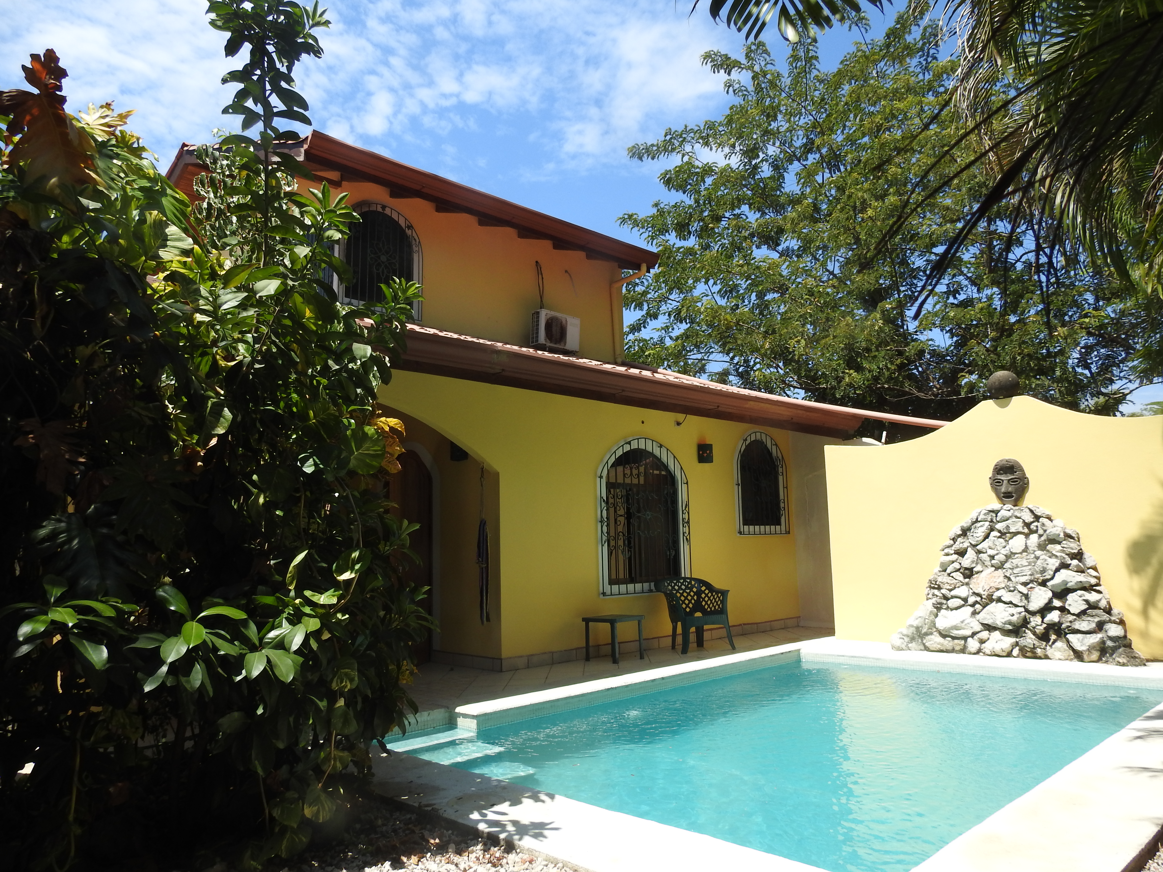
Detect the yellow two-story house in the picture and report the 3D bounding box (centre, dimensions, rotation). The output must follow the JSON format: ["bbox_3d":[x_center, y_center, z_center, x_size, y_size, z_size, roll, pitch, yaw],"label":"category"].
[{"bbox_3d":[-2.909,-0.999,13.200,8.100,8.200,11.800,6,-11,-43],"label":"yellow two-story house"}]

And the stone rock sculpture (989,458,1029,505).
[{"bbox_3d":[4.412,0.474,8.330,0.160,0.480,0.370,6,-11,-43],"label":"stone rock sculpture"}]

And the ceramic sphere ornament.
[{"bbox_3d":[4.486,-0.541,8.571,0.355,0.345,0.355,6,-11,-43],"label":"ceramic sphere ornament"}]

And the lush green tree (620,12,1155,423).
[{"bbox_3d":[6.170,-2.878,16.568,10.800,12.600,9.800,-5,-9,21],"label":"lush green tree"}]

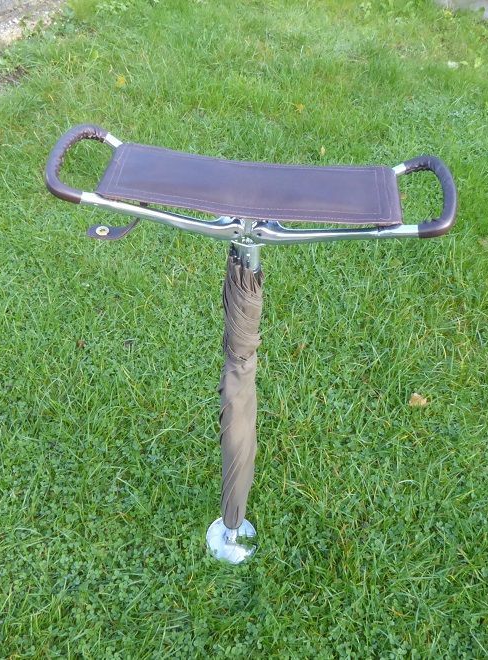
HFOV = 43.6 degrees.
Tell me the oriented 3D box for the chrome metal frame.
[{"bbox_3d":[0.008,-0.140,0.661,0.357,0.067,0.128,5,44,2],"label":"chrome metal frame"}]

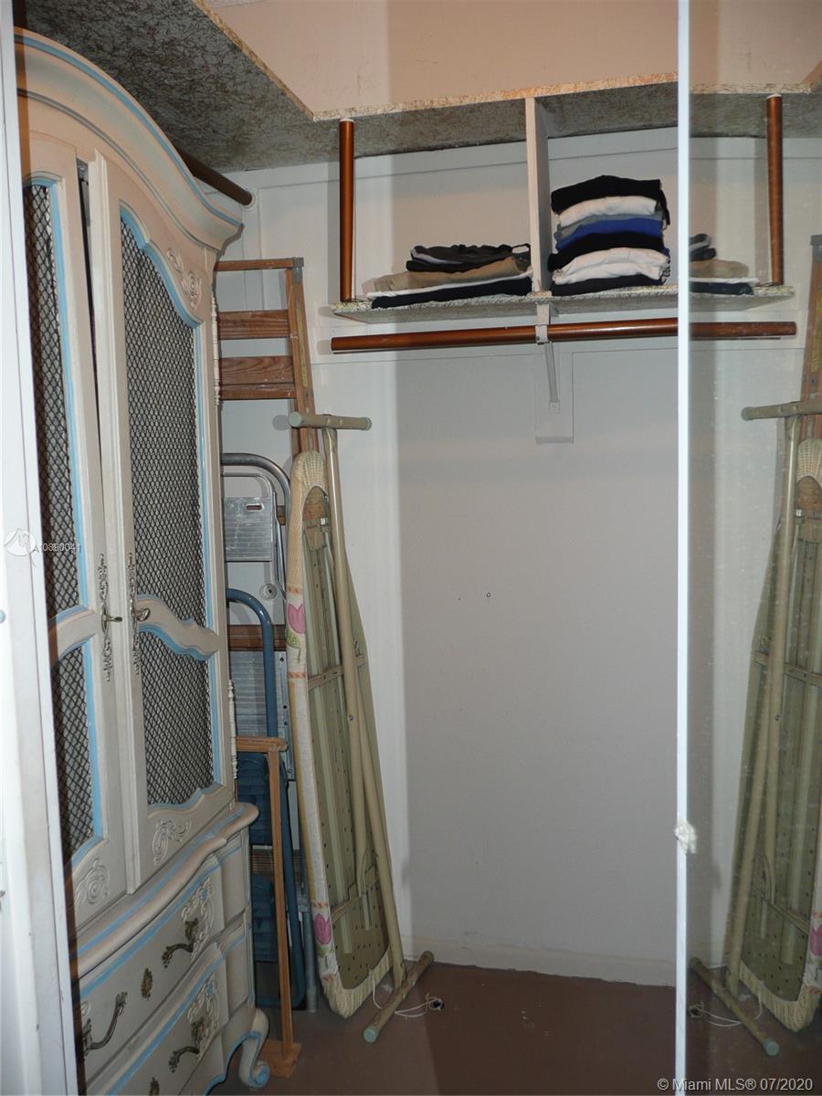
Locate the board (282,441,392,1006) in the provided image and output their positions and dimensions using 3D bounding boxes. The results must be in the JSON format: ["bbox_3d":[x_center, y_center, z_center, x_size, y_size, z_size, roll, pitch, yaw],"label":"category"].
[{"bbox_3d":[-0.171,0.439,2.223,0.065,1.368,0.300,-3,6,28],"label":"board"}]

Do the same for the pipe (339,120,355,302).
[{"bbox_3d":[-0.147,-0.772,2.039,0.033,0.402,0.033,2,7,13],"label":"pipe"}]

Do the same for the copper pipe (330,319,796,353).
[{"bbox_3d":[0.341,-0.489,2.058,1.064,0.034,0.034,-1,4,6],"label":"copper pipe"}]

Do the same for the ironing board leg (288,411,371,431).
[{"bbox_3d":[-0.189,-0.302,2.135,0.030,0.030,0.287,1,5,30],"label":"ironing board leg"}]

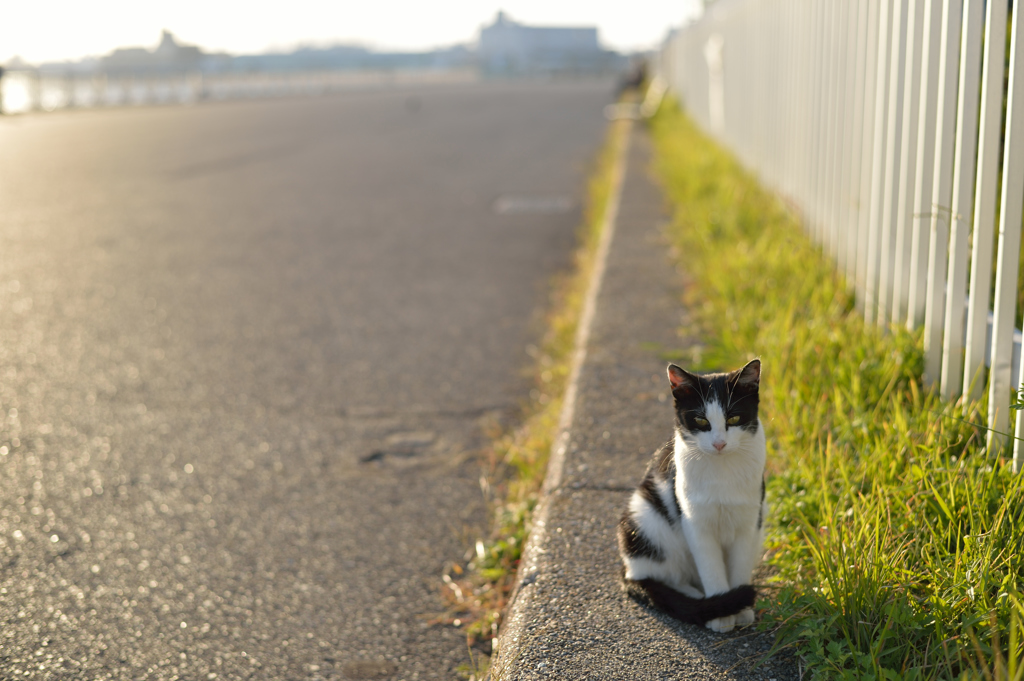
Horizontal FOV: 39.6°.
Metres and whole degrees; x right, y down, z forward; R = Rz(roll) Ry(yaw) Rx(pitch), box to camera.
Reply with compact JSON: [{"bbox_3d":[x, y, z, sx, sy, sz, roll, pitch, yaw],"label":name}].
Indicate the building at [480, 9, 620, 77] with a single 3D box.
[{"bbox_3d":[6.000,-46.400,222.000,22.000,10.200,14.000,0,11,0],"label":"building"}]

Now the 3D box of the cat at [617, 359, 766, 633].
[{"bbox_3d":[0.243,0.189,1.942,0.175,0.345,0.260,-4,11,-20],"label":"cat"}]

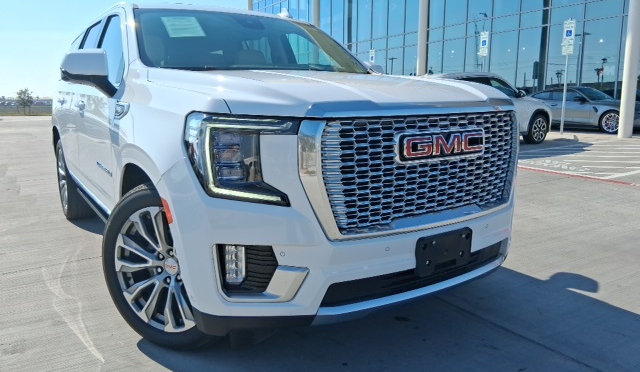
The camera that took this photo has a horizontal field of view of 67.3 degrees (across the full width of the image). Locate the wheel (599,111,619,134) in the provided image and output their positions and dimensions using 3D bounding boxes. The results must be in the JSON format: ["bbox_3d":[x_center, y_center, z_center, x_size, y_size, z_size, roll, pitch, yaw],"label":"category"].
[{"bbox_3d":[8.095,-1.741,13.255,0.240,0.660,0.660,-7,12,-30],"label":"wheel"}]

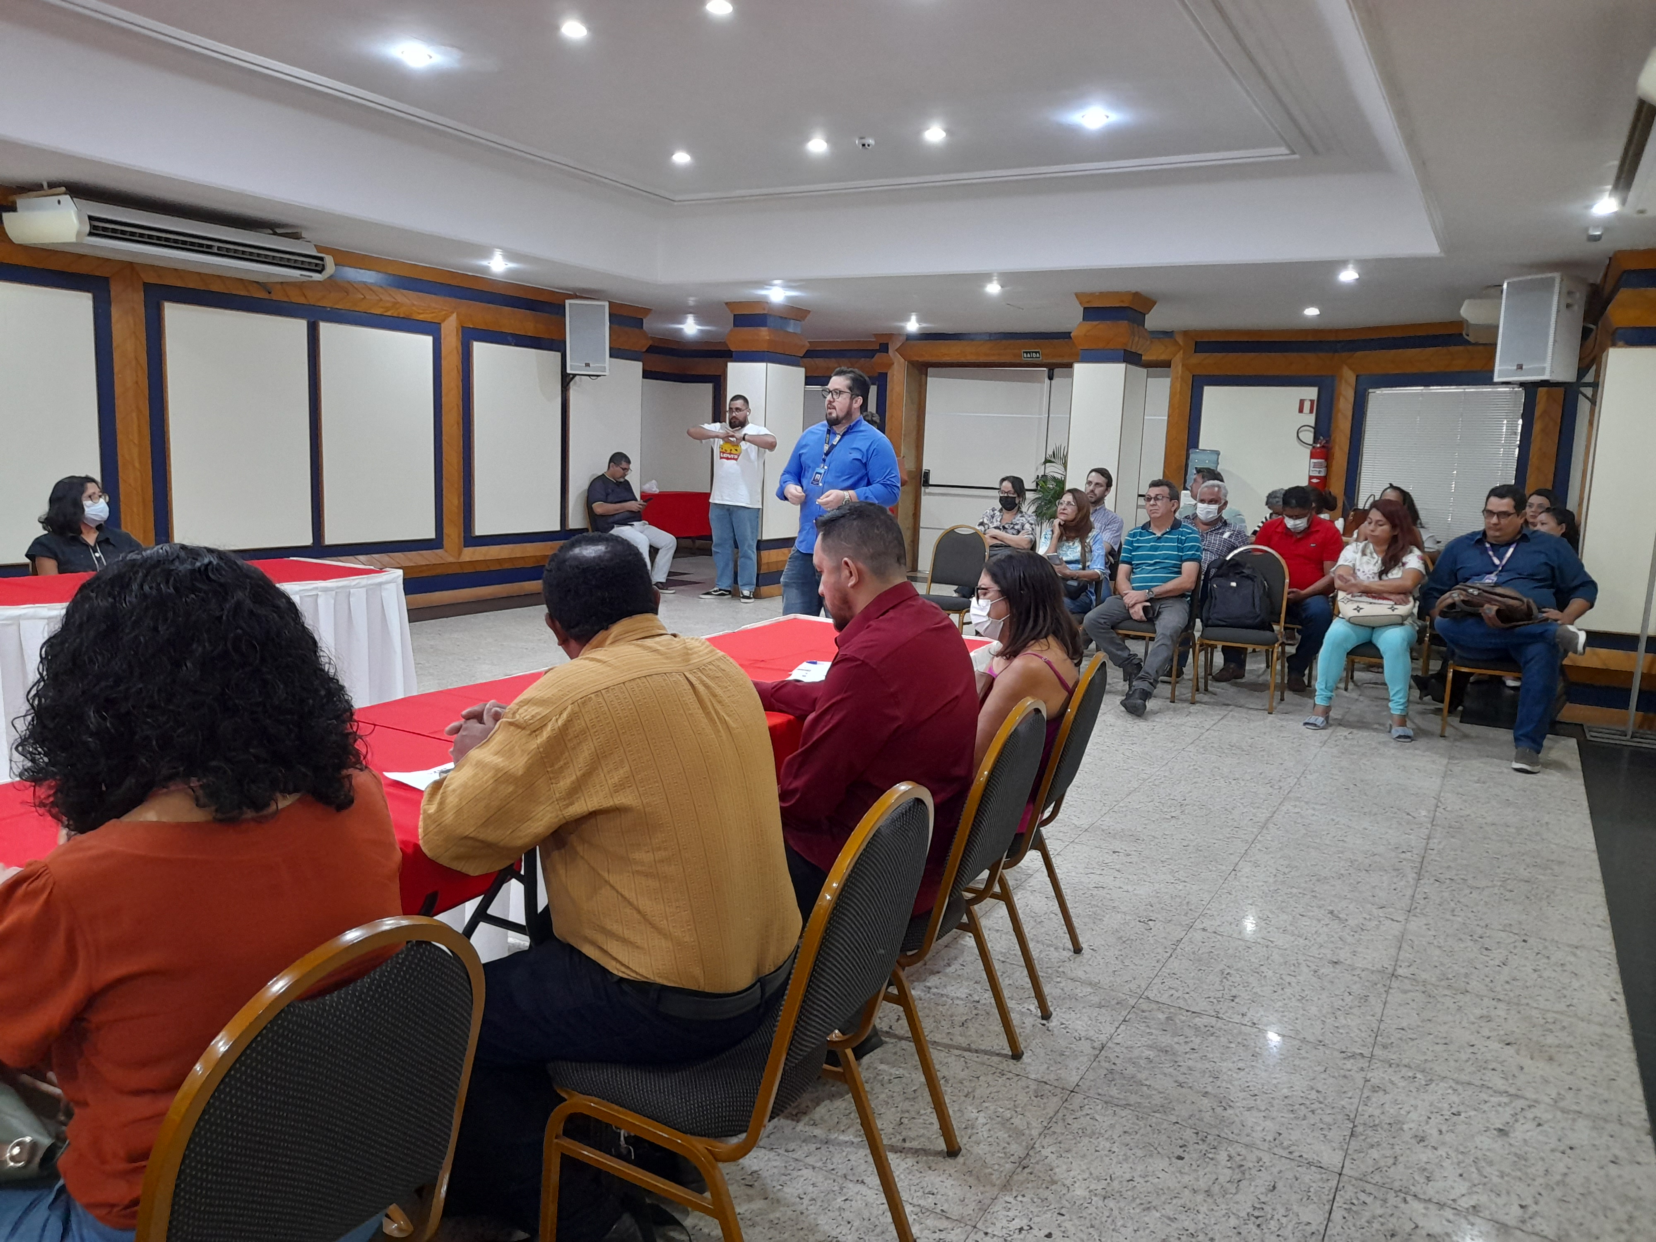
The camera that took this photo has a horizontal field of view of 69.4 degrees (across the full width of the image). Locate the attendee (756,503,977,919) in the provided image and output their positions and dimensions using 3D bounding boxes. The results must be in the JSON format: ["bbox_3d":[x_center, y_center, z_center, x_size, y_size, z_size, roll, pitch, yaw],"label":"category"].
[{"bbox_3d":[-0.022,0.370,2.739,0.800,1.284,0.580,6,9,24],"label":"attendee"}]

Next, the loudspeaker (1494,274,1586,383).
[{"bbox_3d":[4.231,-1.696,6.995,0.340,0.600,0.400,0,9,-15],"label":"loudspeaker"}]

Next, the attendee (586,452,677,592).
[{"bbox_3d":[-1.584,-0.797,10.161,0.770,1.242,0.550,3,9,5],"label":"attendee"}]

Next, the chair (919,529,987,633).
[{"bbox_3d":[0.780,-0.168,7.750,0.450,0.903,0.520,7,10,31],"label":"chair"}]

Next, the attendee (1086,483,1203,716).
[{"bbox_3d":[1.813,-0.173,6.891,0.540,1.251,0.950,7,10,31],"label":"attendee"}]

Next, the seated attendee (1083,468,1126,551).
[{"bbox_3d":[1.755,-0.410,8.316,0.500,1.285,0.860,8,11,35],"label":"seated attendee"}]

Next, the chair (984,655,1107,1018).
[{"bbox_3d":[0.438,0.503,3.239,0.530,0.906,0.450,6,9,23],"label":"chair"}]

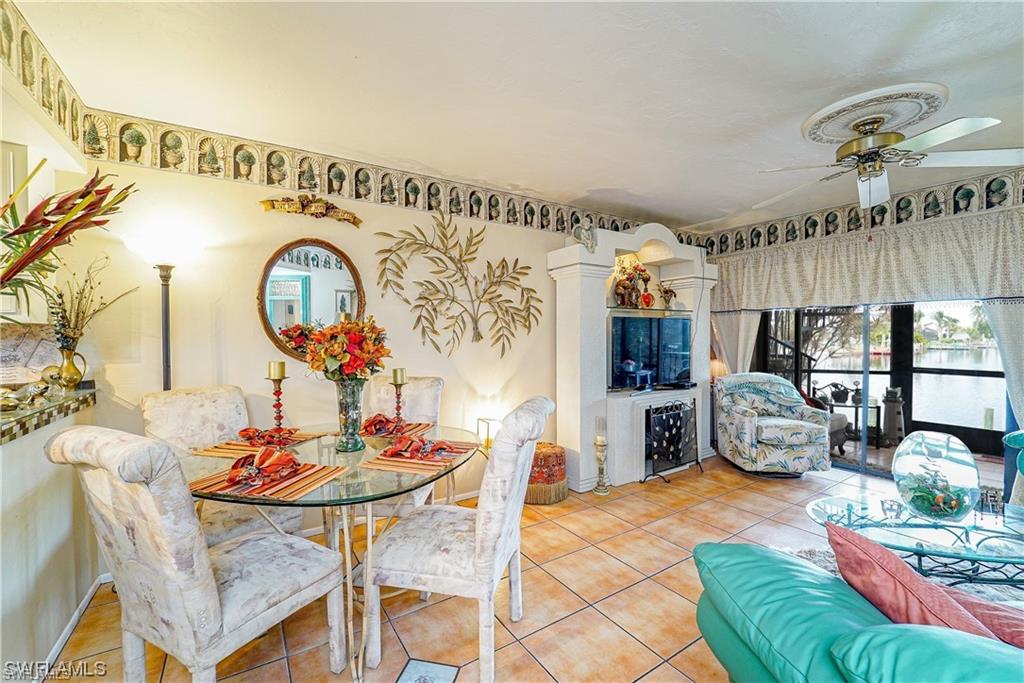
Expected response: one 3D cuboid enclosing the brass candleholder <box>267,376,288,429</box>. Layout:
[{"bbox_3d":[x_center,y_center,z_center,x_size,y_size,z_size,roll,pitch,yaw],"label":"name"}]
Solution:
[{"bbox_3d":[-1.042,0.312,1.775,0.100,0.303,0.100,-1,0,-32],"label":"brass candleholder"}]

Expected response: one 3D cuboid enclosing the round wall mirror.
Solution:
[{"bbox_3d":[-1.265,-0.265,2.568,0.630,0.790,0.050,-1,0,-32],"label":"round wall mirror"}]

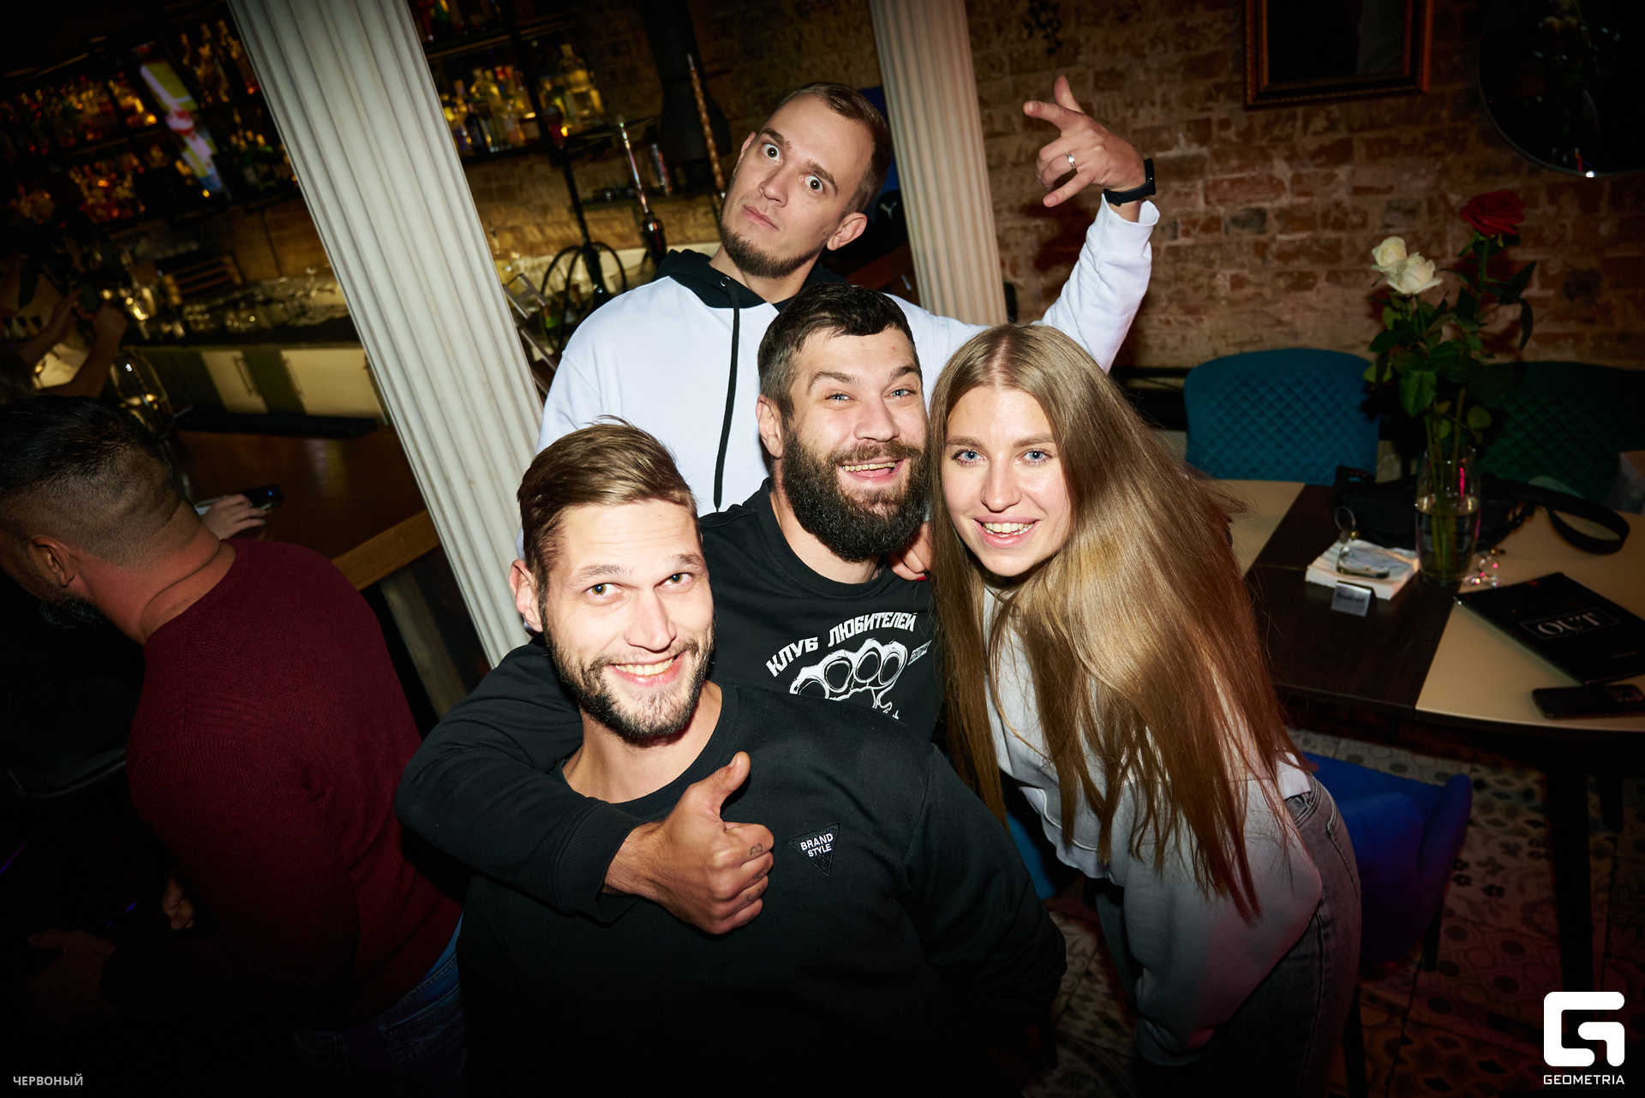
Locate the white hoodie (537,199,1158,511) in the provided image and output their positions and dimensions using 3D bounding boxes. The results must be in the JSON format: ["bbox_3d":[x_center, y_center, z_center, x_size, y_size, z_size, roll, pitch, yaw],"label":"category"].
[{"bbox_3d":[0.033,-0.084,1.571,0.820,0.720,0.370,-9,26,-6],"label":"white hoodie"}]

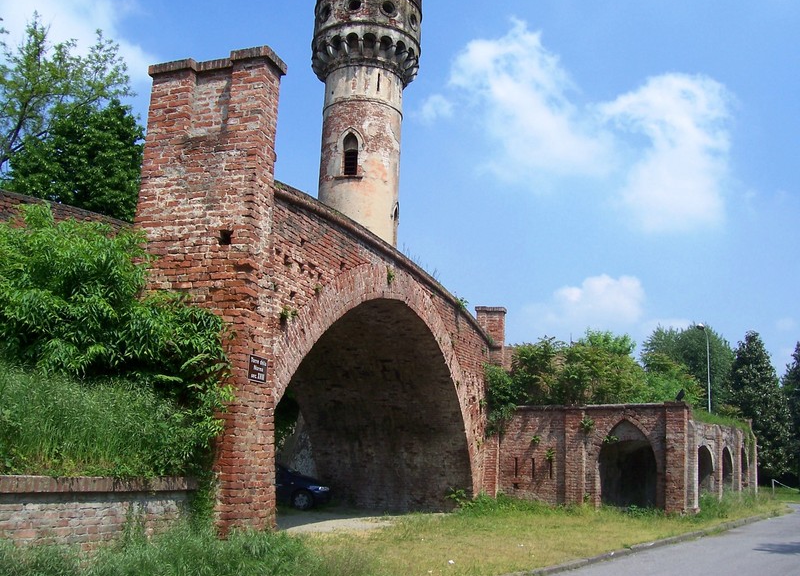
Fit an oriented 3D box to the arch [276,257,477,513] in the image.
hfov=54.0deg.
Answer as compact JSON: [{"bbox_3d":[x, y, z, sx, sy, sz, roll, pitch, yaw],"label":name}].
[{"bbox_3d":[-2.067,2.479,17.803,4.600,5.450,12.800,-1,-12,20],"label":"arch"}]

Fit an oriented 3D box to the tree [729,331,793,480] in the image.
[{"bbox_3d":[23.780,7.836,51.967,4.200,10.100,4.200,-2,-12,24],"label":"tree"}]

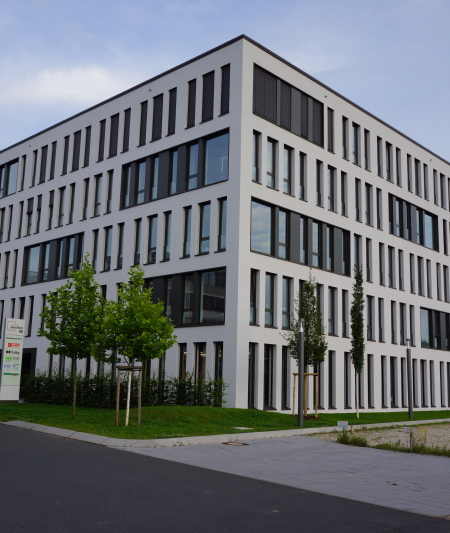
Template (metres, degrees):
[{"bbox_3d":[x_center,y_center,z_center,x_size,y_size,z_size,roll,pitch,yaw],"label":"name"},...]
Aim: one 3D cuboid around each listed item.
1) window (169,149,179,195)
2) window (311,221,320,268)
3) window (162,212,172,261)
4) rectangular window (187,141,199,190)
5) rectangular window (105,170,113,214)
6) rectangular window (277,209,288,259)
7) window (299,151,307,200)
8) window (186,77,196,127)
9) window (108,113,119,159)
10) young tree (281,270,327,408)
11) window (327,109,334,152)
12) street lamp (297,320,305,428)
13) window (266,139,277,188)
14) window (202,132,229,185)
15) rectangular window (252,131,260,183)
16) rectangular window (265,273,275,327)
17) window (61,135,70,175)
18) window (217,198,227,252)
[{"bbox_3d":[-2.799,-5.177,32.964,0.729,2.770,0.200,-9,-15,42],"label":"window"},{"bbox_3d":[5.045,-1.228,33.421,0.200,2.779,0.926,-9,-15,44],"label":"window"},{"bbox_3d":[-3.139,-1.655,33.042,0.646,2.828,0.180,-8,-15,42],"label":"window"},{"bbox_3d":[-1.665,-5.362,31.990,0.926,2.781,0.200,-8,-15,42],"label":"rectangular window"},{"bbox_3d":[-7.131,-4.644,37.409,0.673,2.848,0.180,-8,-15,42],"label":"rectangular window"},{"bbox_3d":[2.952,-1.701,31.398,0.200,2.720,0.900,-9,-15,44],"label":"rectangular window"},{"bbox_3d":[4.301,-4.944,33.186,0.200,2.770,0.686,-9,-16,44],"label":"window"},{"bbox_3d":[-1.779,-8.875,32.837,0.665,2.770,0.200,-9,-15,42],"label":"window"},{"bbox_3d":[-6.871,-8.113,37.398,0.913,2.770,0.200,-9,-15,42],"label":"window"},{"bbox_3d":[3.871,3.598,28.845,2.100,7.088,2.100,1,-11,0],"label":"young tree"},{"bbox_3d":[6.242,-8.099,35.890,0.200,2.760,0.690,-9,-15,44],"label":"window"},{"bbox_3d":[2.973,4.124,23.430,0.230,4.156,0.230,0,-11,7],"label":"street lamp"},{"bbox_3d":[2.405,-5.367,31.399,0.200,2.781,0.912,-9,-15,44],"label":"window"},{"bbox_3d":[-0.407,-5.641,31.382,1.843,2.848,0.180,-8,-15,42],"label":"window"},{"bbox_3d":[1.606,-5.543,30.508,0.200,2.770,0.665,-9,-16,44],"label":"rectangular window"},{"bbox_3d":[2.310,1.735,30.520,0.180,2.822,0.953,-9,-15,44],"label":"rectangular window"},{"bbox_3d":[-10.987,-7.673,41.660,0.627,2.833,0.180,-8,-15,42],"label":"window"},{"bbox_3d":[-0.116,-2.064,29.782,0.651,2.770,0.200,-9,-15,42],"label":"window"}]

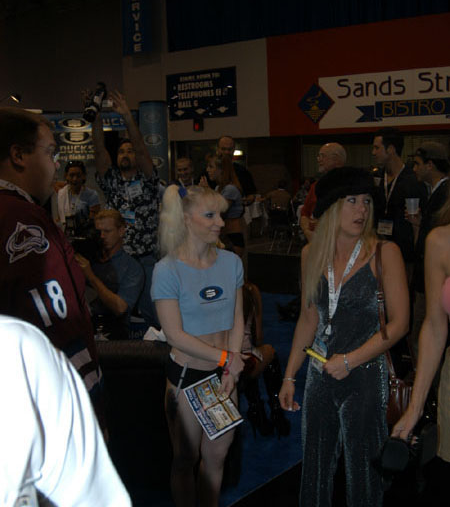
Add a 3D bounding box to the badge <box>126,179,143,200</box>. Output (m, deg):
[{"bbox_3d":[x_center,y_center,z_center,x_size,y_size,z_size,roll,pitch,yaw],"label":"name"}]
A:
[{"bbox_3d":[-0.671,-0.487,5.070,0.097,0.107,0.012,-10,3,-6],"label":"badge"}]

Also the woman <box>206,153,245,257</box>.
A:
[{"bbox_3d":[0.024,-0.049,6.129,0.400,1.680,0.440,-2,9,-3],"label":"woman"}]

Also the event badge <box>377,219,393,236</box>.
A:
[{"bbox_3d":[1.095,-0.179,4.650,0.105,0.108,0.012,1,9,18],"label":"event badge"}]

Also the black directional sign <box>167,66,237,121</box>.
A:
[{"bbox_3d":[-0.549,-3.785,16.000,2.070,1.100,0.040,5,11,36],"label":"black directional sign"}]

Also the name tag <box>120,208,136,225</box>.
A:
[{"bbox_3d":[-0.722,-0.273,5.050,0.112,0.105,0.012,-3,12,-5],"label":"name tag"}]

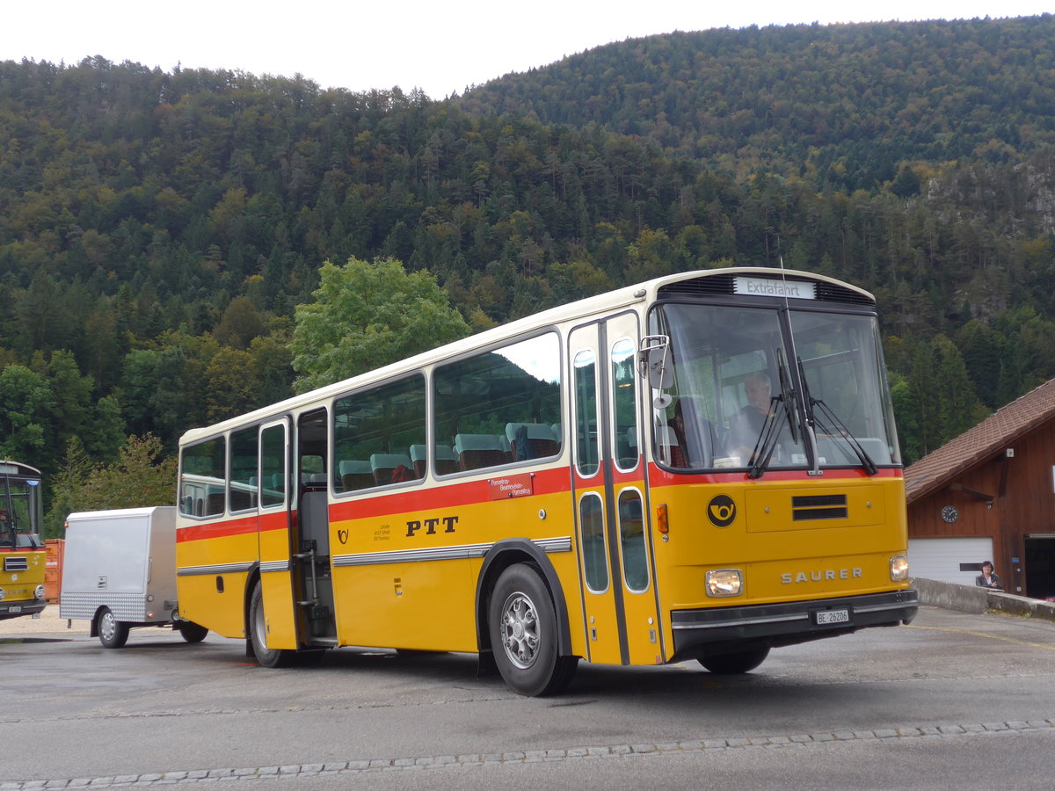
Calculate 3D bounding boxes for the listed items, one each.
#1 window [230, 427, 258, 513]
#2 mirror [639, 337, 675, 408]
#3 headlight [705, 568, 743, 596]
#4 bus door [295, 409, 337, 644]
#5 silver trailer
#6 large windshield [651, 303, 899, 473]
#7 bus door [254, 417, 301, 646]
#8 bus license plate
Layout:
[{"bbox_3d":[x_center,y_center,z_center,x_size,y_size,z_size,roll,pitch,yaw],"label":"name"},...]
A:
[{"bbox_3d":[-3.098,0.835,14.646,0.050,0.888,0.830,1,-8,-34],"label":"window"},{"bbox_3d":[0.809,-0.152,8.425,0.220,0.470,0.260,-2,-7,-15],"label":"mirror"},{"bbox_3d":[1.288,1.225,8.770,0.255,0.170,0.090,0,-8,-24],"label":"headlight"},{"bbox_3d":[-2.066,1.288,13.075,0.120,2.266,0.756,1,-8,-34],"label":"bus door"},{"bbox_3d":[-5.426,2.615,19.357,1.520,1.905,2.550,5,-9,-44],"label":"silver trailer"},{"bbox_3d":[1.769,-0.033,9.384,2.120,1.160,0.380,1,-8,-34],"label":"large windshield"},{"bbox_3d":[-2.531,1.395,13.488,0.100,2.288,0.850,1,-8,-34],"label":"bus door"},{"bbox_3d":[2.084,1.513,9.149,0.300,0.080,0.015,1,-8,-34],"label":"bus license plate"}]

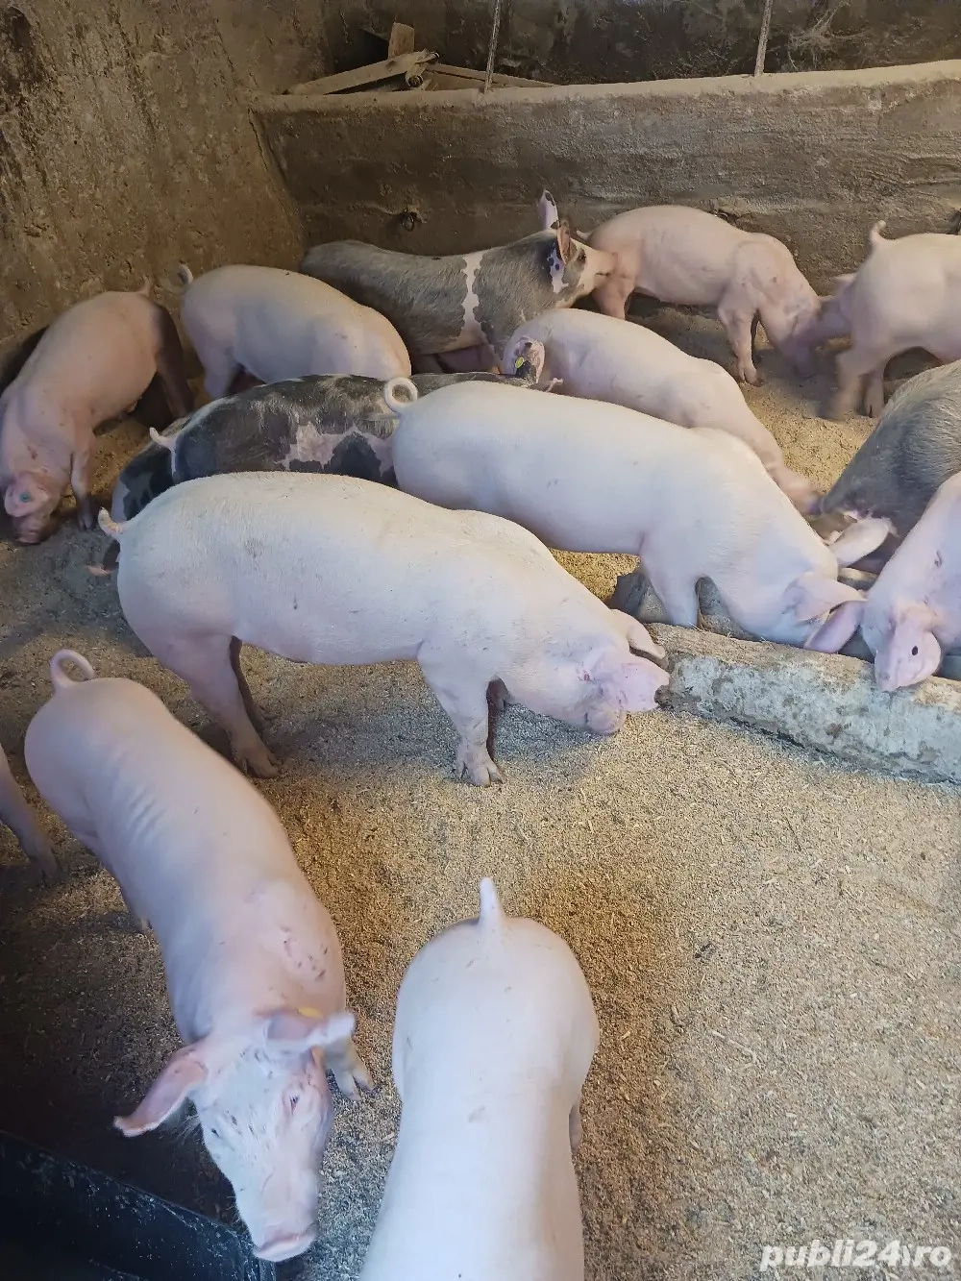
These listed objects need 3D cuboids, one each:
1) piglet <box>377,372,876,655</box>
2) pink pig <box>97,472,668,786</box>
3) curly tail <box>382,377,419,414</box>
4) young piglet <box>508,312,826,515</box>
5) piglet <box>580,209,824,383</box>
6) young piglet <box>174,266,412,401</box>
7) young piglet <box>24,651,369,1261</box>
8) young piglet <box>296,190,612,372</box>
[{"bbox_3d":[0.368,-0.321,2.637,1.259,0.601,0.358,15,38,21],"label":"piglet"},{"bbox_3d":[-0.213,-0.028,2.227,1.201,0.591,0.349,3,35,5],"label":"pink pig"},{"bbox_3d":[-0.208,-0.669,2.712,0.087,0.097,0.058,15,38,21],"label":"curly tail"},{"bbox_3d":[0.542,-0.687,3.185,1.075,0.572,0.339,18,39,24],"label":"young piglet"},{"bbox_3d":[0.949,-1.484,4.306,1.046,0.591,0.329,15,38,21],"label":"piglet"},{"bbox_3d":[-0.639,-0.980,3.595,1.104,0.581,0.339,23,41,29],"label":"young piglet"},{"bbox_3d":[-0.465,0.455,1.572,0.368,0.552,0.998,-21,40,-27],"label":"young piglet"},{"bbox_3d":[-0.107,-1.402,4.080,1.230,0.717,0.349,0,35,0],"label":"young piglet"}]

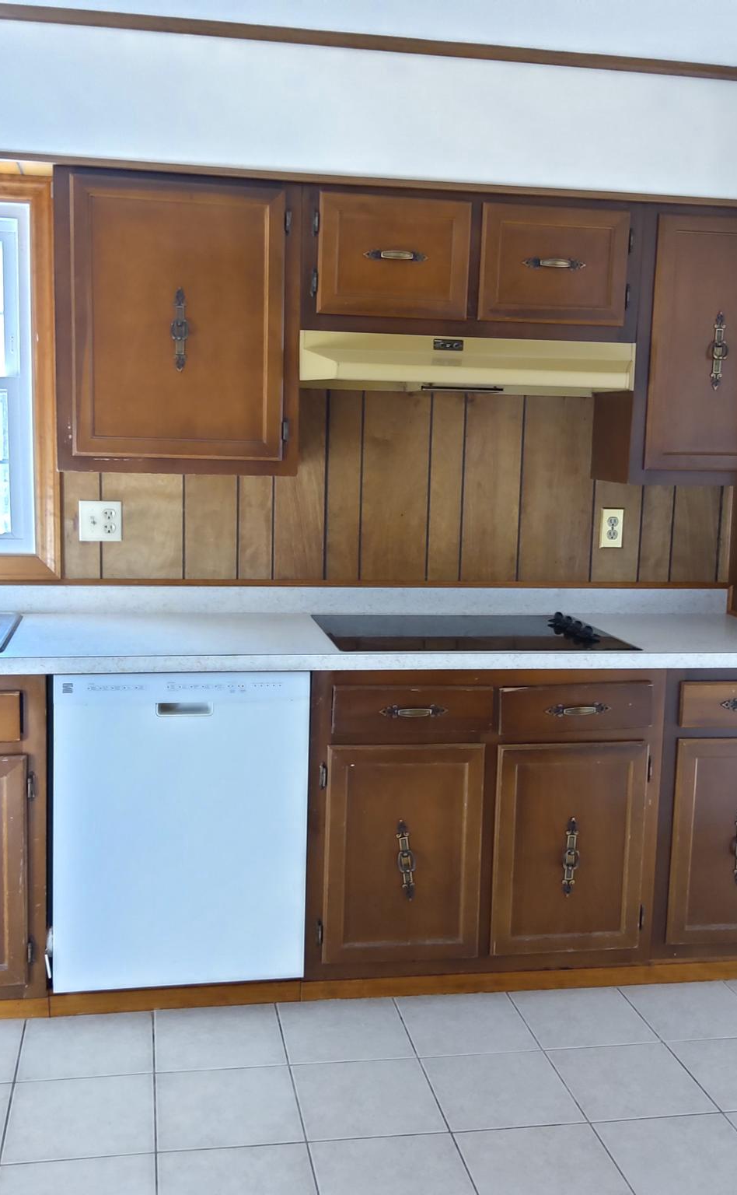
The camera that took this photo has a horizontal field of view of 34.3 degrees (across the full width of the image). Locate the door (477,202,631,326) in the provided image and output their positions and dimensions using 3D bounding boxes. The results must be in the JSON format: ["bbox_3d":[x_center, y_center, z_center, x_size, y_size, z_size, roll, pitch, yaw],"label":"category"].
[{"bbox_3d":[0.495,-0.879,3.173,0.403,0.302,0.030,0,8,-10],"label":"door"}]

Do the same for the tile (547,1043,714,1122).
[{"bbox_3d":[0.597,1.108,2.739,0.303,0.010,0.303,0,8,-10],"label":"tile"}]

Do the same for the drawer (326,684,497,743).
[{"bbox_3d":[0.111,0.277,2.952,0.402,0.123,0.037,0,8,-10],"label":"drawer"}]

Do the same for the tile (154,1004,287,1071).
[{"bbox_3d":[-0.356,1.060,2.864,0.303,0.010,0.293,0,8,-10],"label":"tile"}]

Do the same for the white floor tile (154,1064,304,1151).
[{"bbox_3d":[-0.305,1.104,2.582,0.301,0.009,0.301,0,8,-10],"label":"white floor tile"}]

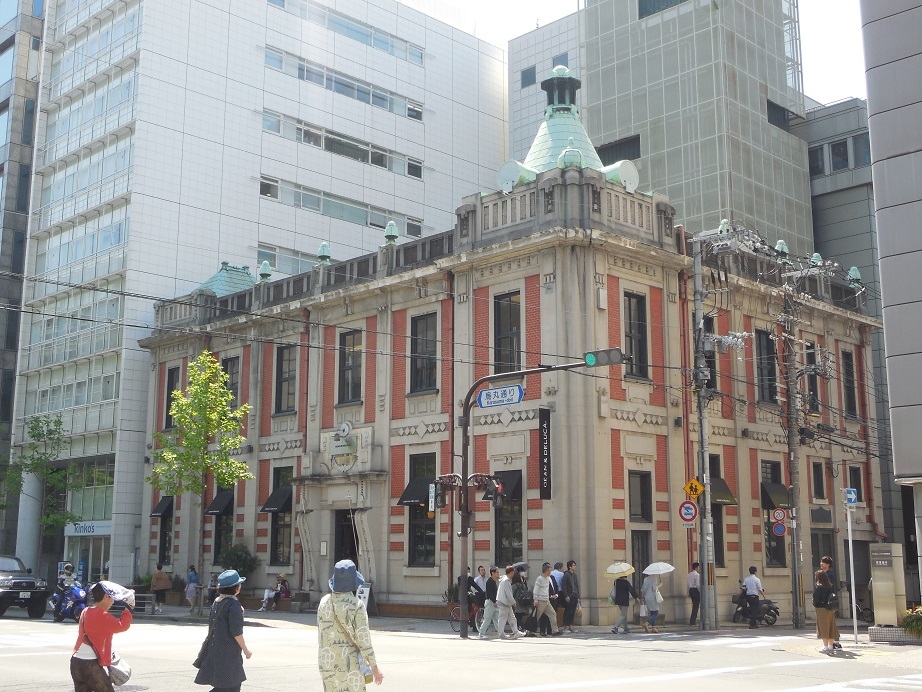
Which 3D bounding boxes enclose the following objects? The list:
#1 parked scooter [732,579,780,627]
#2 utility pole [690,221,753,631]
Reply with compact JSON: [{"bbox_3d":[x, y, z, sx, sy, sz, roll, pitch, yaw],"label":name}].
[{"bbox_3d":[8.912,7.791,36.940,1.700,1.200,0.640,-10,-14,44],"label":"parked scooter"},{"bbox_3d":[6.887,2.139,32.541,0.900,10.600,1.900,10,-15,-44],"label":"utility pole"}]

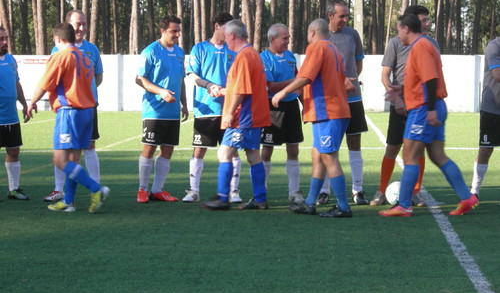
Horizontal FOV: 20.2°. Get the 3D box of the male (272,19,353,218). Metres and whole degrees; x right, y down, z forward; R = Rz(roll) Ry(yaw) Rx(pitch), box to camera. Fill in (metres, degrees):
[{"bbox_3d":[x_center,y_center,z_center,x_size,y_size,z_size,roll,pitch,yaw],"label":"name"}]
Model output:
[{"bbox_3d":[0.566,-0.246,12.183,0.700,1.720,0.520,3,8,22],"label":"male"}]

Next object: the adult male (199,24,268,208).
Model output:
[{"bbox_3d":[-0.112,-0.273,12.459,0.660,1.698,0.500,0,8,3],"label":"adult male"}]

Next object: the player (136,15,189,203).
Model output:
[{"bbox_3d":[-0.823,-0.342,12.907,0.520,1.714,0.420,-3,8,-18],"label":"player"}]

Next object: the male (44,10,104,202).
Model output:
[{"bbox_3d":[-1.629,-0.376,12.956,0.560,1.766,0.380,-2,8,-12],"label":"male"}]

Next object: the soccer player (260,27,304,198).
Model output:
[{"bbox_3d":[0.292,-0.306,12.885,0.500,1.647,0.450,-3,8,-20],"label":"soccer player"}]

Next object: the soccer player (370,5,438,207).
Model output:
[{"bbox_3d":[1.444,-0.366,12.718,0.580,1.811,0.420,-3,8,-20],"label":"soccer player"}]

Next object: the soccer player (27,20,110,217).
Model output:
[{"bbox_3d":[-1.627,-0.249,12.378,0.660,1.672,0.550,5,9,32],"label":"soccer player"}]

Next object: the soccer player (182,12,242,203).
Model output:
[{"bbox_3d":[-0.349,-0.358,12.905,0.550,1.746,0.450,-3,8,-20],"label":"soccer player"}]

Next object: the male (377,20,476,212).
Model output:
[{"bbox_3d":[1.558,-0.267,12.180,0.850,1.763,0.500,0,8,2],"label":"male"}]

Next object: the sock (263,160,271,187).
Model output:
[{"bbox_3d":[0.139,0.278,12.965,0.120,0.280,0.140,-2,8,-15],"label":"sock"}]

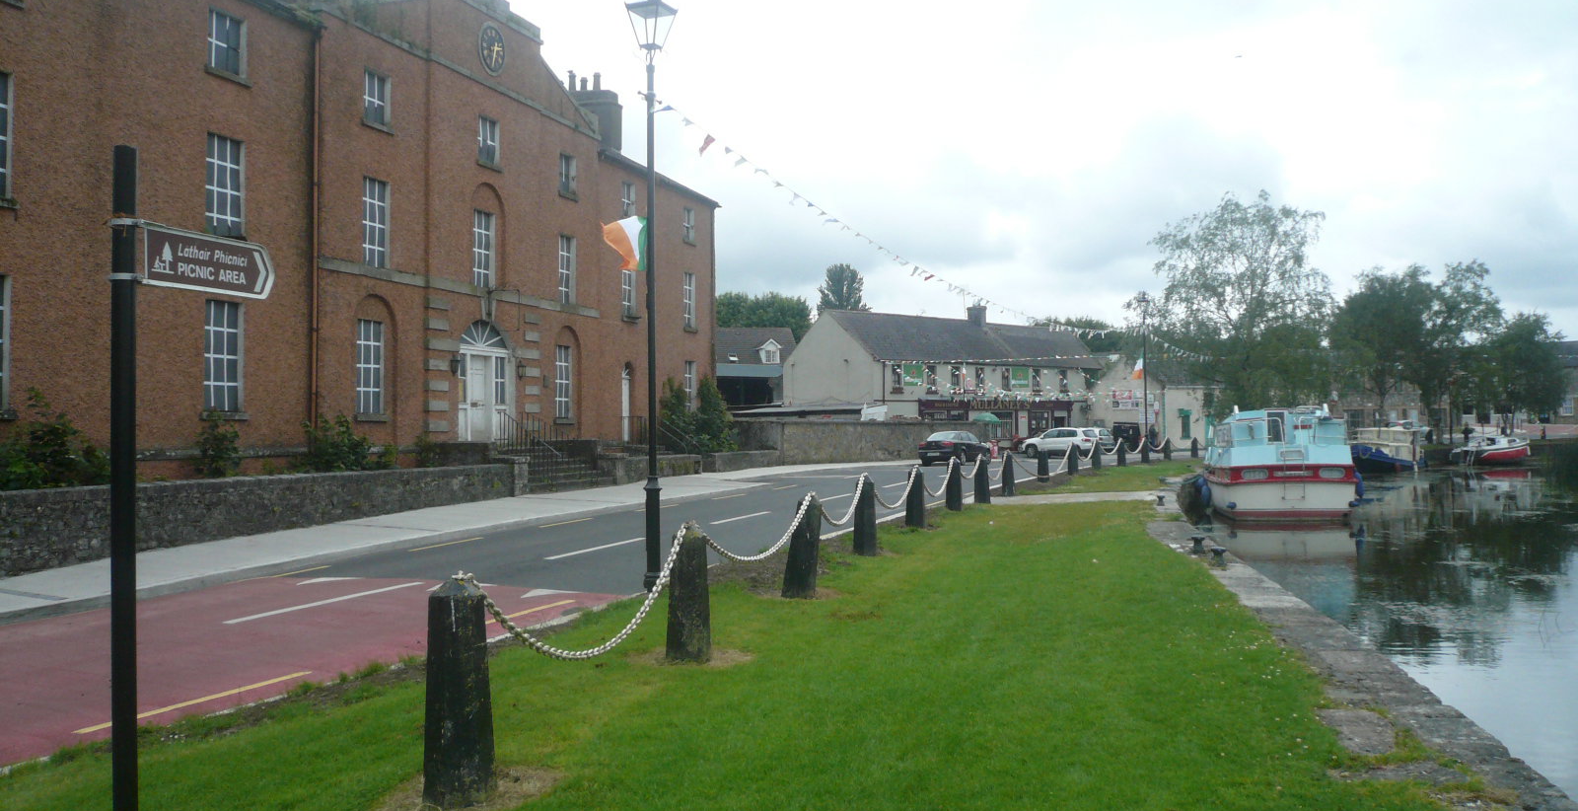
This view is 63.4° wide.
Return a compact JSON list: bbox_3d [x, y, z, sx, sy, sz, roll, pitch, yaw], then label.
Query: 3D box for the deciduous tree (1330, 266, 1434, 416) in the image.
[{"bbox_3d":[33.466,-2.635,72.085,5.600,9.600,5.400,0,-1,0],"label":"deciduous tree"}]

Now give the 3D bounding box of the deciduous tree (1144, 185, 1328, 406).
[{"bbox_3d":[23.234,-4.303,66.000,9.800,13.400,9.500,0,-1,0],"label":"deciduous tree"}]

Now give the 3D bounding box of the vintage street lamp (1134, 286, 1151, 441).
[{"bbox_3d":[14.554,-0.975,52.063,0.500,7.100,0.500,0,-1,16],"label":"vintage street lamp"}]

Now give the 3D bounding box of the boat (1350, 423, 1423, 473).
[{"bbox_3d":[27.598,2.040,61.020,6.500,2.300,2.500,0,-1,-22],"label":"boat"}]

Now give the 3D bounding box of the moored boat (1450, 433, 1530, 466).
[{"bbox_3d":[37.882,2.396,69.015,5.000,1.700,1.900,0,-1,-22],"label":"moored boat"}]

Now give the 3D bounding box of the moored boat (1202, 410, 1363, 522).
[{"bbox_3d":[13.000,1.580,35.300,3.200,2.850,9.000,0,-1,11],"label":"moored boat"}]

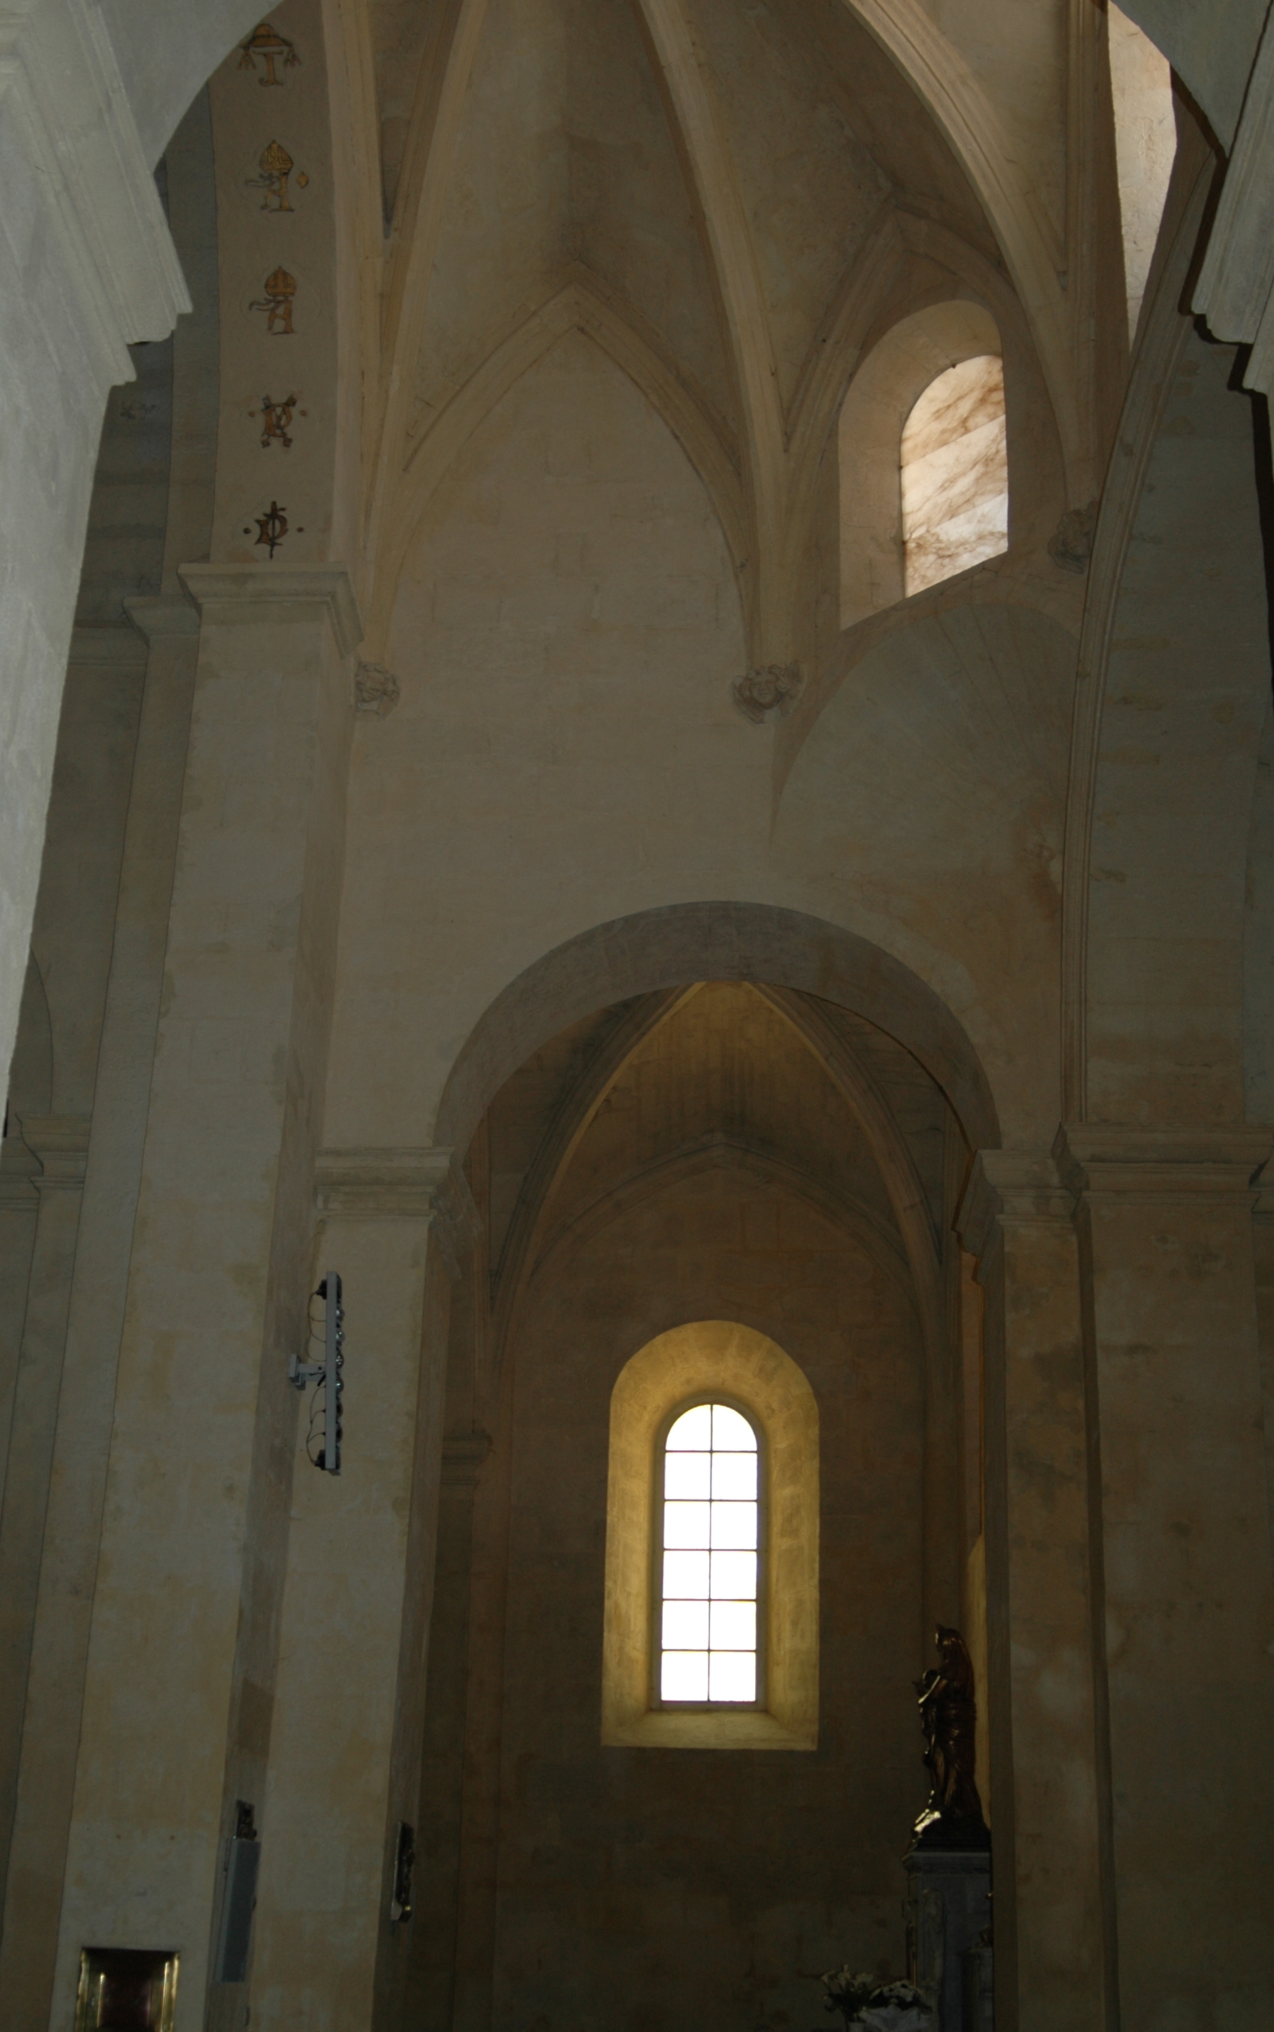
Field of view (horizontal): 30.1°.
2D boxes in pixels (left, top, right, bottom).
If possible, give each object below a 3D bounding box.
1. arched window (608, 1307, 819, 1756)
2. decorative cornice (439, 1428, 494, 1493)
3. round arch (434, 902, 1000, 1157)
[{"bbox_3d":[0.645,4.315,19.765,1.720,3.481,0.600,1,-21,3],"label":"arched window"},{"bbox_3d":[-1.372,3.516,18.461,0.520,0.513,0.500,1,-21,3],"label":"decorative cornice"},{"bbox_3d":[0.531,0.305,15.146,3.413,1.676,1.360,1,-21,3],"label":"round arch"}]

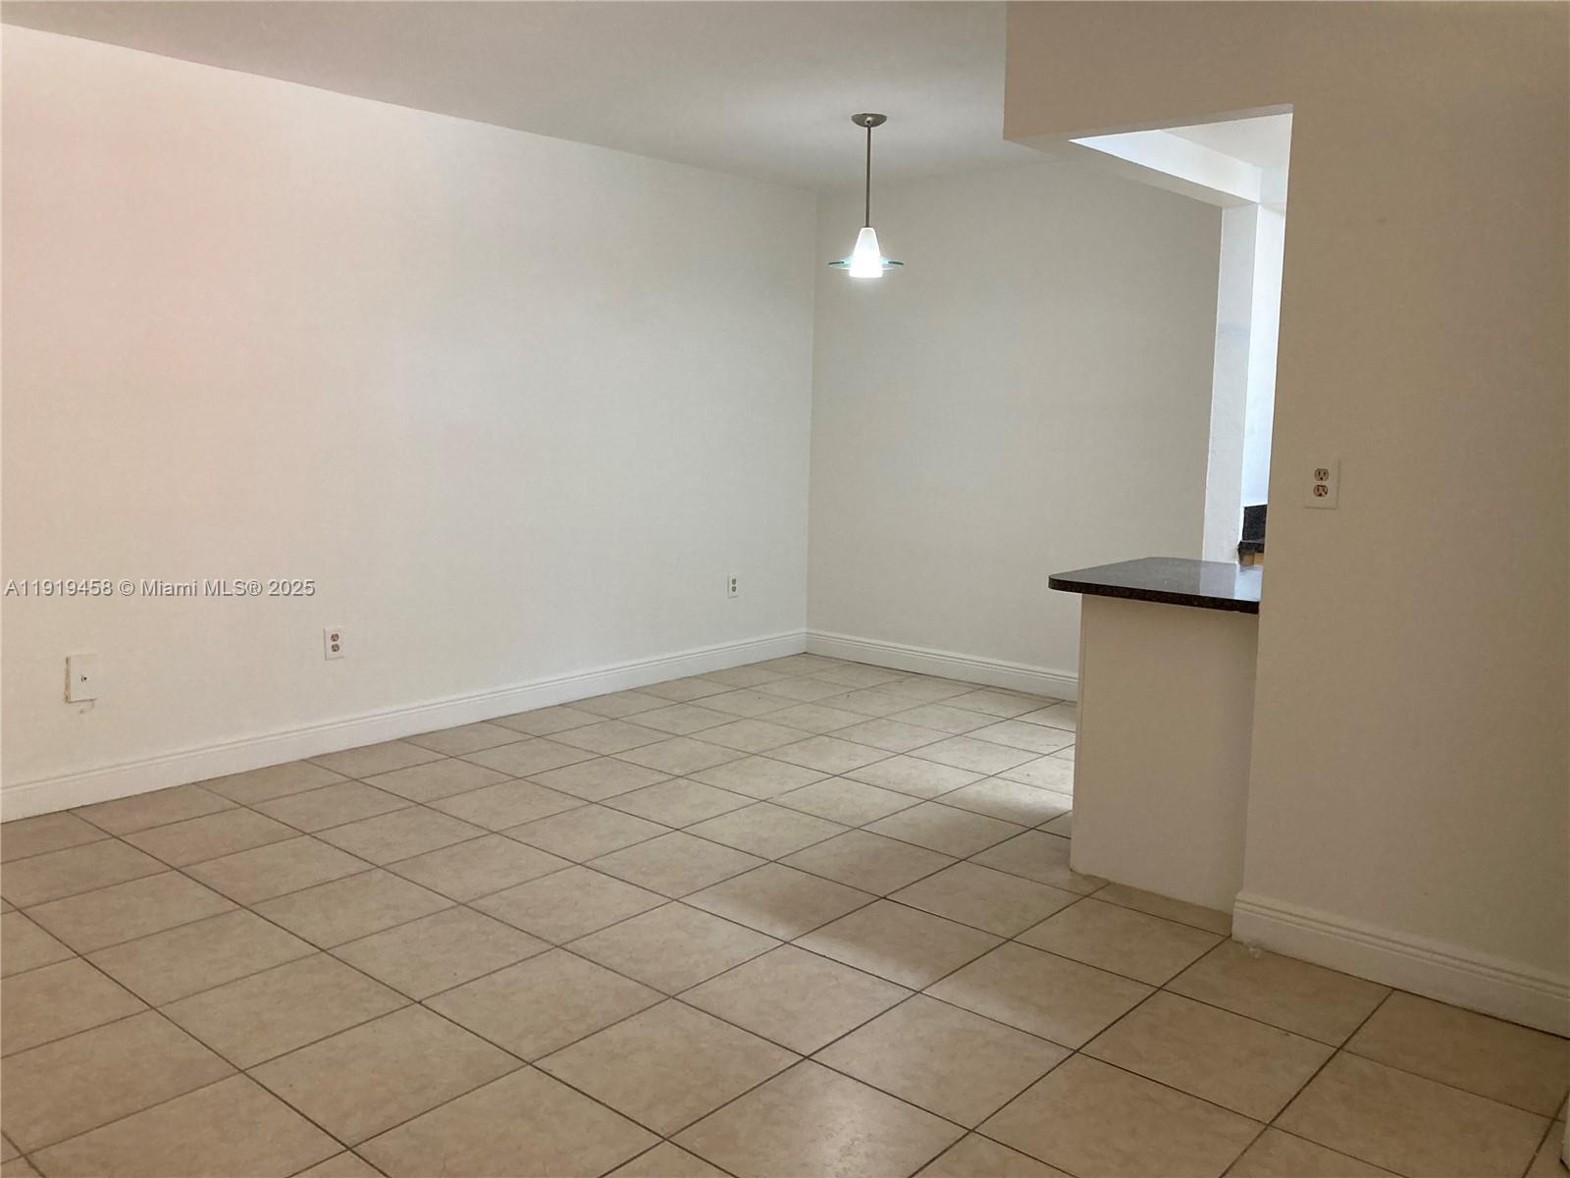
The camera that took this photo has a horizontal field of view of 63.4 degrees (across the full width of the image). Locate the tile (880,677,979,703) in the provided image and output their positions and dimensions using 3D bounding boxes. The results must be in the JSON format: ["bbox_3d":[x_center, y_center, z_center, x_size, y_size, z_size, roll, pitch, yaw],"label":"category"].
[{"bbox_3d":[0.664,0.491,6.142,0.400,0.012,0.400,8,11,40],"label":"tile"}]

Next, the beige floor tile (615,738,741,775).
[{"bbox_3d":[-0.405,0.655,4.933,0.402,0.010,0.402,8,11,40],"label":"beige floor tile"}]

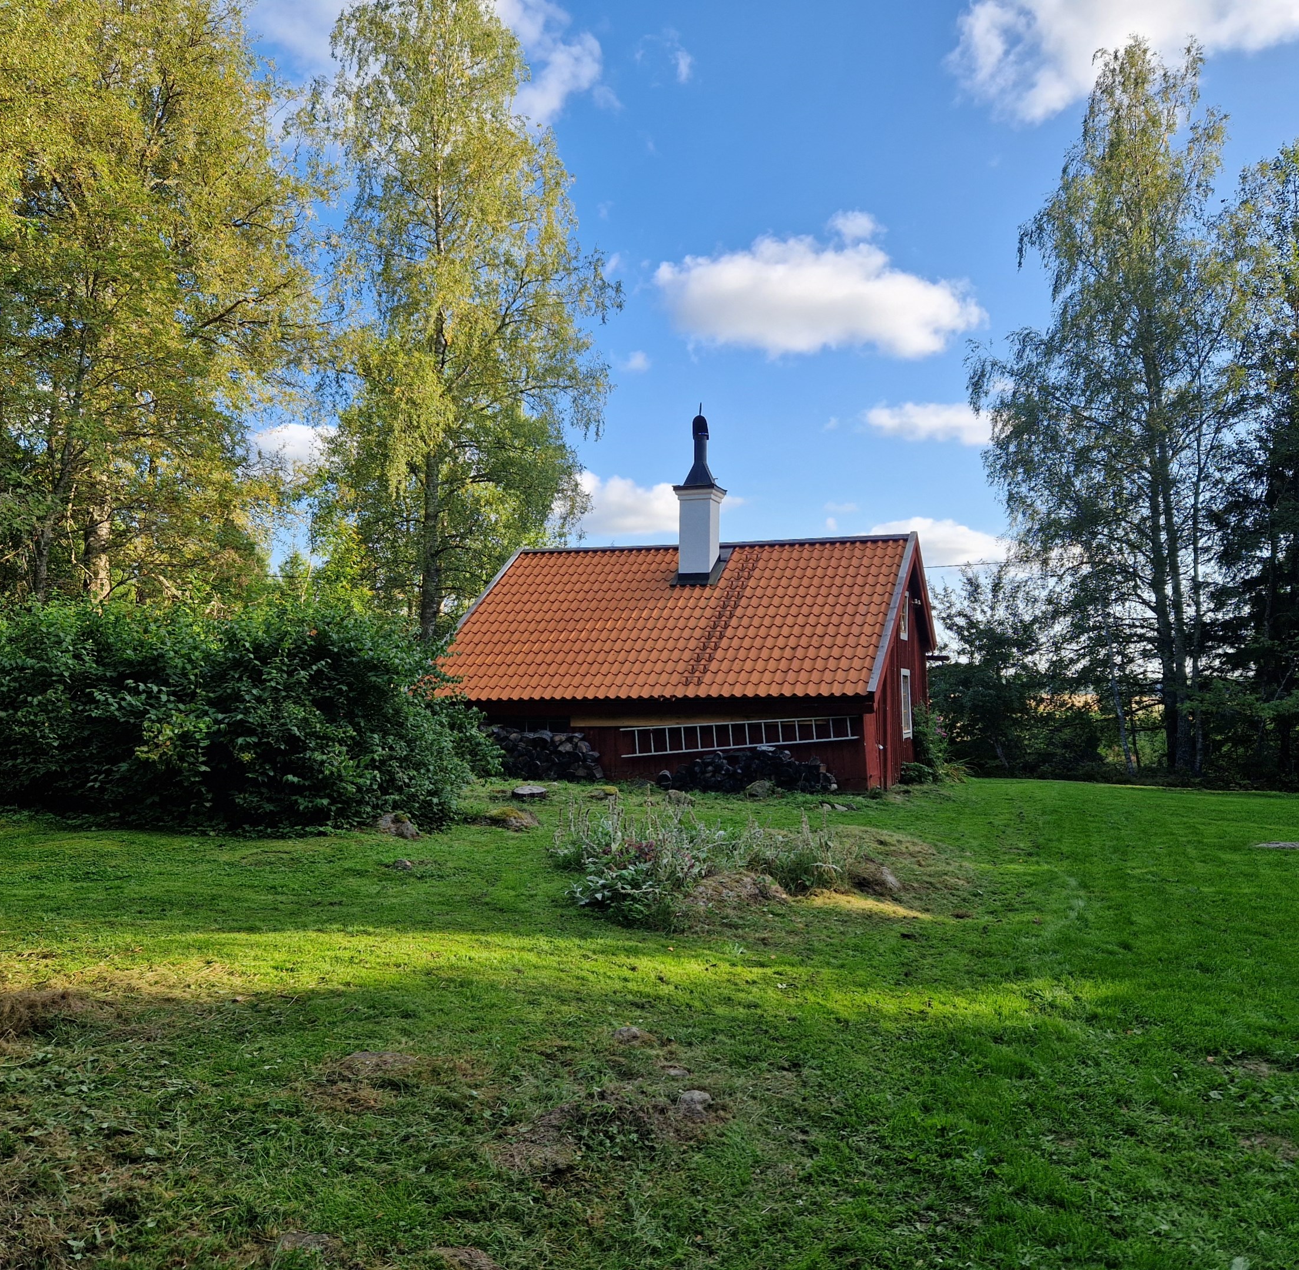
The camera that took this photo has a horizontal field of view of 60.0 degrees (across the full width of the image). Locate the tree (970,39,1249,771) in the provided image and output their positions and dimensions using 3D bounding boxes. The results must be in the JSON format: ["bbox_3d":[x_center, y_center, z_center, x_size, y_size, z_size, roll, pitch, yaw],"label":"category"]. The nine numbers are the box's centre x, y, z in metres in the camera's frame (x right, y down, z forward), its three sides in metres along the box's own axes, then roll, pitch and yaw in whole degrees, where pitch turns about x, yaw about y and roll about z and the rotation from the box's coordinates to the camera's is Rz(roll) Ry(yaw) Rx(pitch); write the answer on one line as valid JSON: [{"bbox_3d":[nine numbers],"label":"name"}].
[{"bbox_3d":[10.493,-5.399,25.642,6.400,16.900,6.200,0,-3,0],"label":"tree"}]

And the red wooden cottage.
[{"bbox_3d":[0.938,-0.896,22.857,8.600,7.200,7.700,-1,-3,21],"label":"red wooden cottage"}]

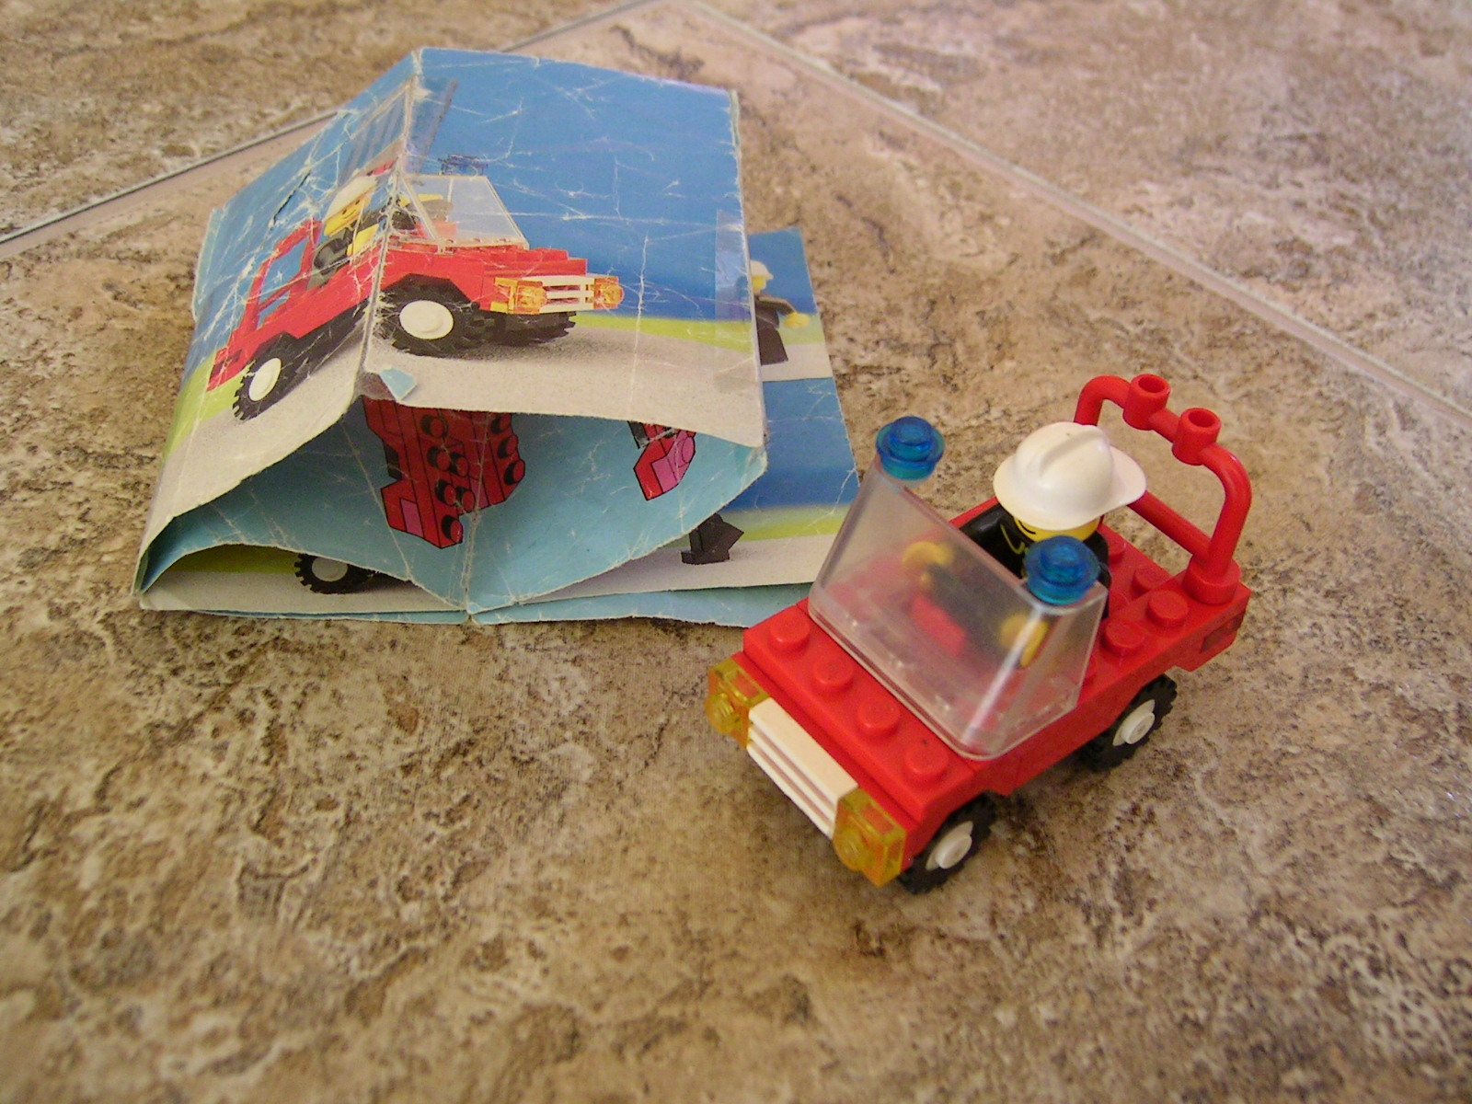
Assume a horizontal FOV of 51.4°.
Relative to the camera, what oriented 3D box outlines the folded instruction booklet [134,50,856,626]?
[{"bbox_3d":[-0.037,-0.039,0.240,0.109,0.031,0.115,-2,44,-5],"label":"folded instruction booklet"}]

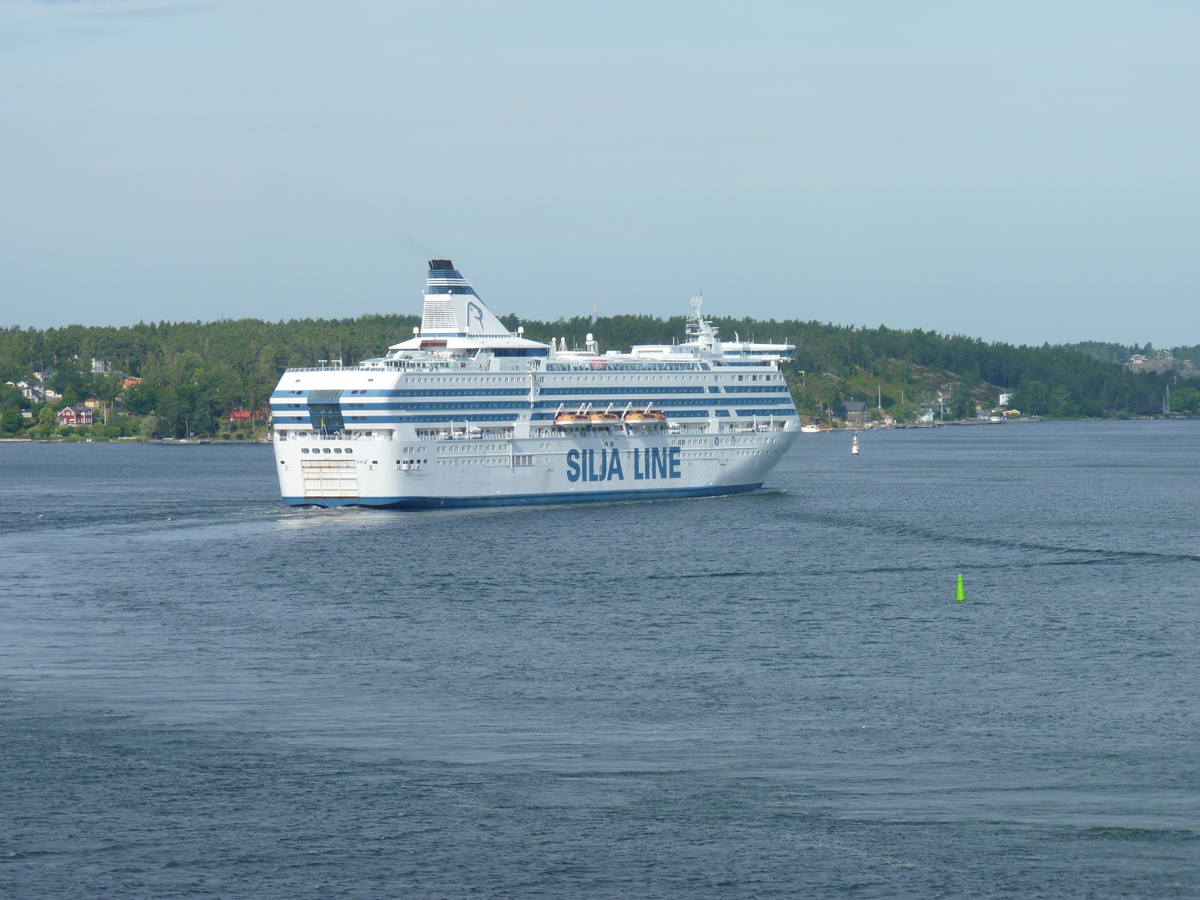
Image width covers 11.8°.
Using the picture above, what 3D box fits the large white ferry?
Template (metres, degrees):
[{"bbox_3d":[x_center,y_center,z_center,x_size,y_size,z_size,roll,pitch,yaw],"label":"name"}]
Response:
[{"bbox_3d":[-4.350,-14.900,1259.140,32.500,51.300,203.000,0,1,30],"label":"large white ferry"}]

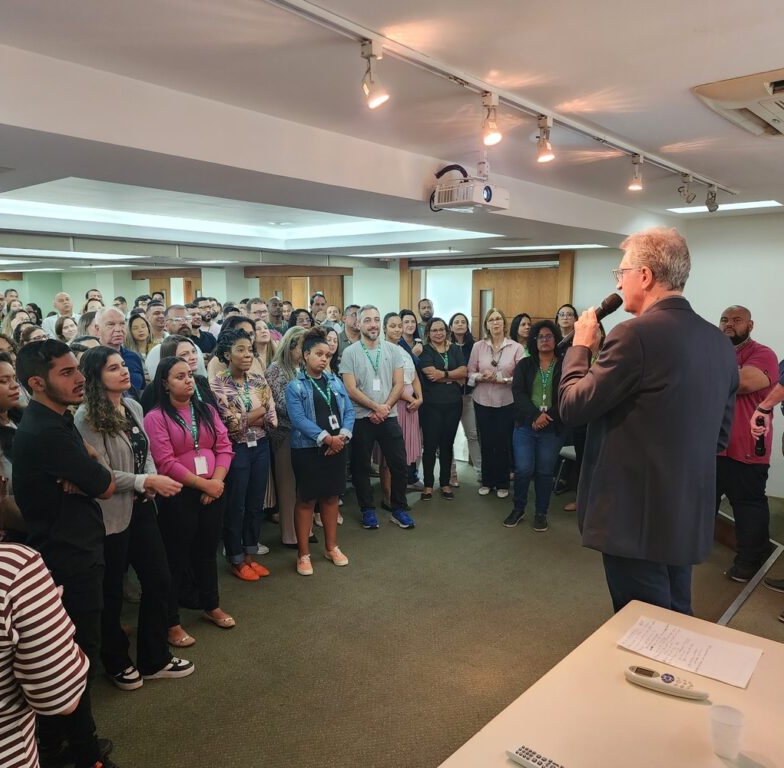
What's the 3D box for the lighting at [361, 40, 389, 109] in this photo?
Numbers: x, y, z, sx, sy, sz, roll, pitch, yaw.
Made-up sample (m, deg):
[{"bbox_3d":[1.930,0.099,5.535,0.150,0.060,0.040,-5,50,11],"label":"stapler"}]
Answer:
[{"bbox_3d":[-0.042,-0.771,1.711,0.068,0.158,0.055,2,8,17],"label":"lighting"}]

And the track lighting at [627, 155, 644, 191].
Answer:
[{"bbox_3d":[1.084,-0.935,3.008,0.058,0.161,0.055,6,10,40],"label":"track lighting"}]

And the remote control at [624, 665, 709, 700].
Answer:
[{"bbox_3d":[0.628,0.680,1.554,0.176,0.024,0.050,4,9,30],"label":"remote control"}]

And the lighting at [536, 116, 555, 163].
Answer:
[{"bbox_3d":[0.541,-0.855,2.382,0.064,0.161,0.055,6,9,38],"label":"lighting"}]

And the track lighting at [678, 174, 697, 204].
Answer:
[{"bbox_3d":[1.531,-1.005,3.522,0.075,0.153,0.060,4,9,30],"label":"track lighting"}]

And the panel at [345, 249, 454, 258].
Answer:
[{"bbox_3d":[0.108,-1.387,7.188,1.330,0.050,0.310,6,10,40],"label":"panel"}]

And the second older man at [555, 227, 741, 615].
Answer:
[{"bbox_3d":[0.829,0.412,2.282,0.580,1.820,0.480,-4,9,-32],"label":"second older man"}]

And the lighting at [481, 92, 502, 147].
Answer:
[{"bbox_3d":[0.310,-0.821,2.117,0.066,0.161,0.055,6,9,36],"label":"lighting"}]

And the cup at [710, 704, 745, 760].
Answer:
[{"bbox_3d":[0.653,0.683,1.327,0.061,0.079,0.061,0,7,0],"label":"cup"}]

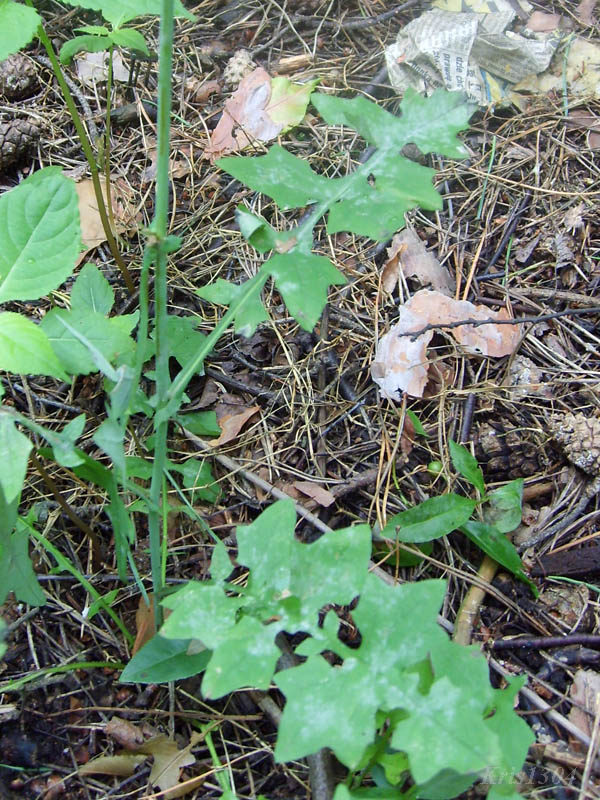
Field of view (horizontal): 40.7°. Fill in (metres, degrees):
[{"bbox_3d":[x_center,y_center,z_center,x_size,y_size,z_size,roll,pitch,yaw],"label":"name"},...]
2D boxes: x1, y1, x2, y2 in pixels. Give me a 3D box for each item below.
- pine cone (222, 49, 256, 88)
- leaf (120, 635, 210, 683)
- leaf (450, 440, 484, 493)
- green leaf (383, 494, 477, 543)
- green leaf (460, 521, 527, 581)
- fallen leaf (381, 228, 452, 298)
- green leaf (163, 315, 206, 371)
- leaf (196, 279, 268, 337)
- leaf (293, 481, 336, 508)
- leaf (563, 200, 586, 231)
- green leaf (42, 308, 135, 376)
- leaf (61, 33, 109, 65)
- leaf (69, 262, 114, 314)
[{"bbox_3d":[-0.043,-0.236,0.586,0.032,0.027,0.028,0,53,0],"label":"pine cone"},{"bbox_3d":[-0.072,0.142,0.439,0.053,0.012,0.029,-20,61,-15],"label":"leaf"},{"bbox_3d":[0.111,0.043,0.535,0.017,0.012,0.040,-29,68,-5],"label":"leaf"},{"bbox_3d":[0.081,0.075,0.507,0.065,0.014,0.024,-21,64,-6],"label":"green leaf"},{"bbox_3d":[0.109,0.082,0.429,0.014,0.015,0.054,-38,67,-20],"label":"green leaf"},{"bbox_3d":[0.088,-0.108,0.654,0.053,0.025,0.069,-21,66,-6],"label":"fallen leaf"},{"bbox_3d":[-0.068,-0.040,0.502,0.040,0.012,0.027,33,67,13],"label":"green leaf"},{"bbox_3d":[-0.036,-0.049,0.440,0.040,0.014,0.032,-4,74,-4],"label":"leaf"},{"bbox_3d":[0.008,0.052,0.463,0.024,0.007,0.011,40,68,20],"label":"leaf"},{"bbox_3d":[0.192,-0.129,0.567,0.014,0.008,0.029,12,61,7],"label":"leaf"},{"bbox_3d":[-0.123,-0.034,0.468,0.056,0.016,0.047,0,60,0],"label":"green leaf"},{"bbox_3d":[-0.112,-0.183,0.421,0.028,0.012,0.016,-20,69,-8],"label":"leaf"},{"bbox_3d":[-0.124,-0.067,0.487,0.025,0.014,0.041,-5,60,-3],"label":"leaf"}]

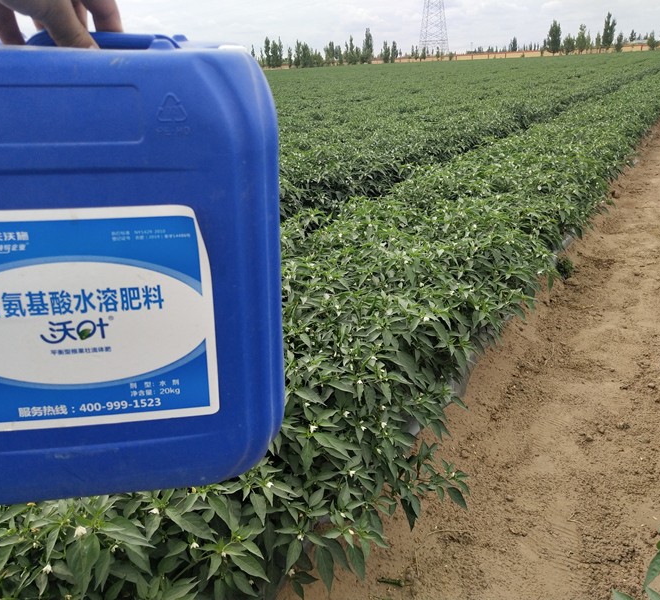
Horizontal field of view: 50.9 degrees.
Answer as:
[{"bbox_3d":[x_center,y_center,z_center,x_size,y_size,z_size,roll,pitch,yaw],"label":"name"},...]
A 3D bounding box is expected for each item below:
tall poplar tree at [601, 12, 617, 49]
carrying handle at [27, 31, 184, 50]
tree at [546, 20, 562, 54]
[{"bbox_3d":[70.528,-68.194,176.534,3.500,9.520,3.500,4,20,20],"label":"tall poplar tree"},{"bbox_3d":[-0.181,-0.199,0.560,0.133,0.030,0.035,-3,28,-9],"label":"carrying handle"},{"bbox_3d":[56.880,-66.512,176.419,3.600,8.810,3.600,3,20,17],"label":"tree"}]

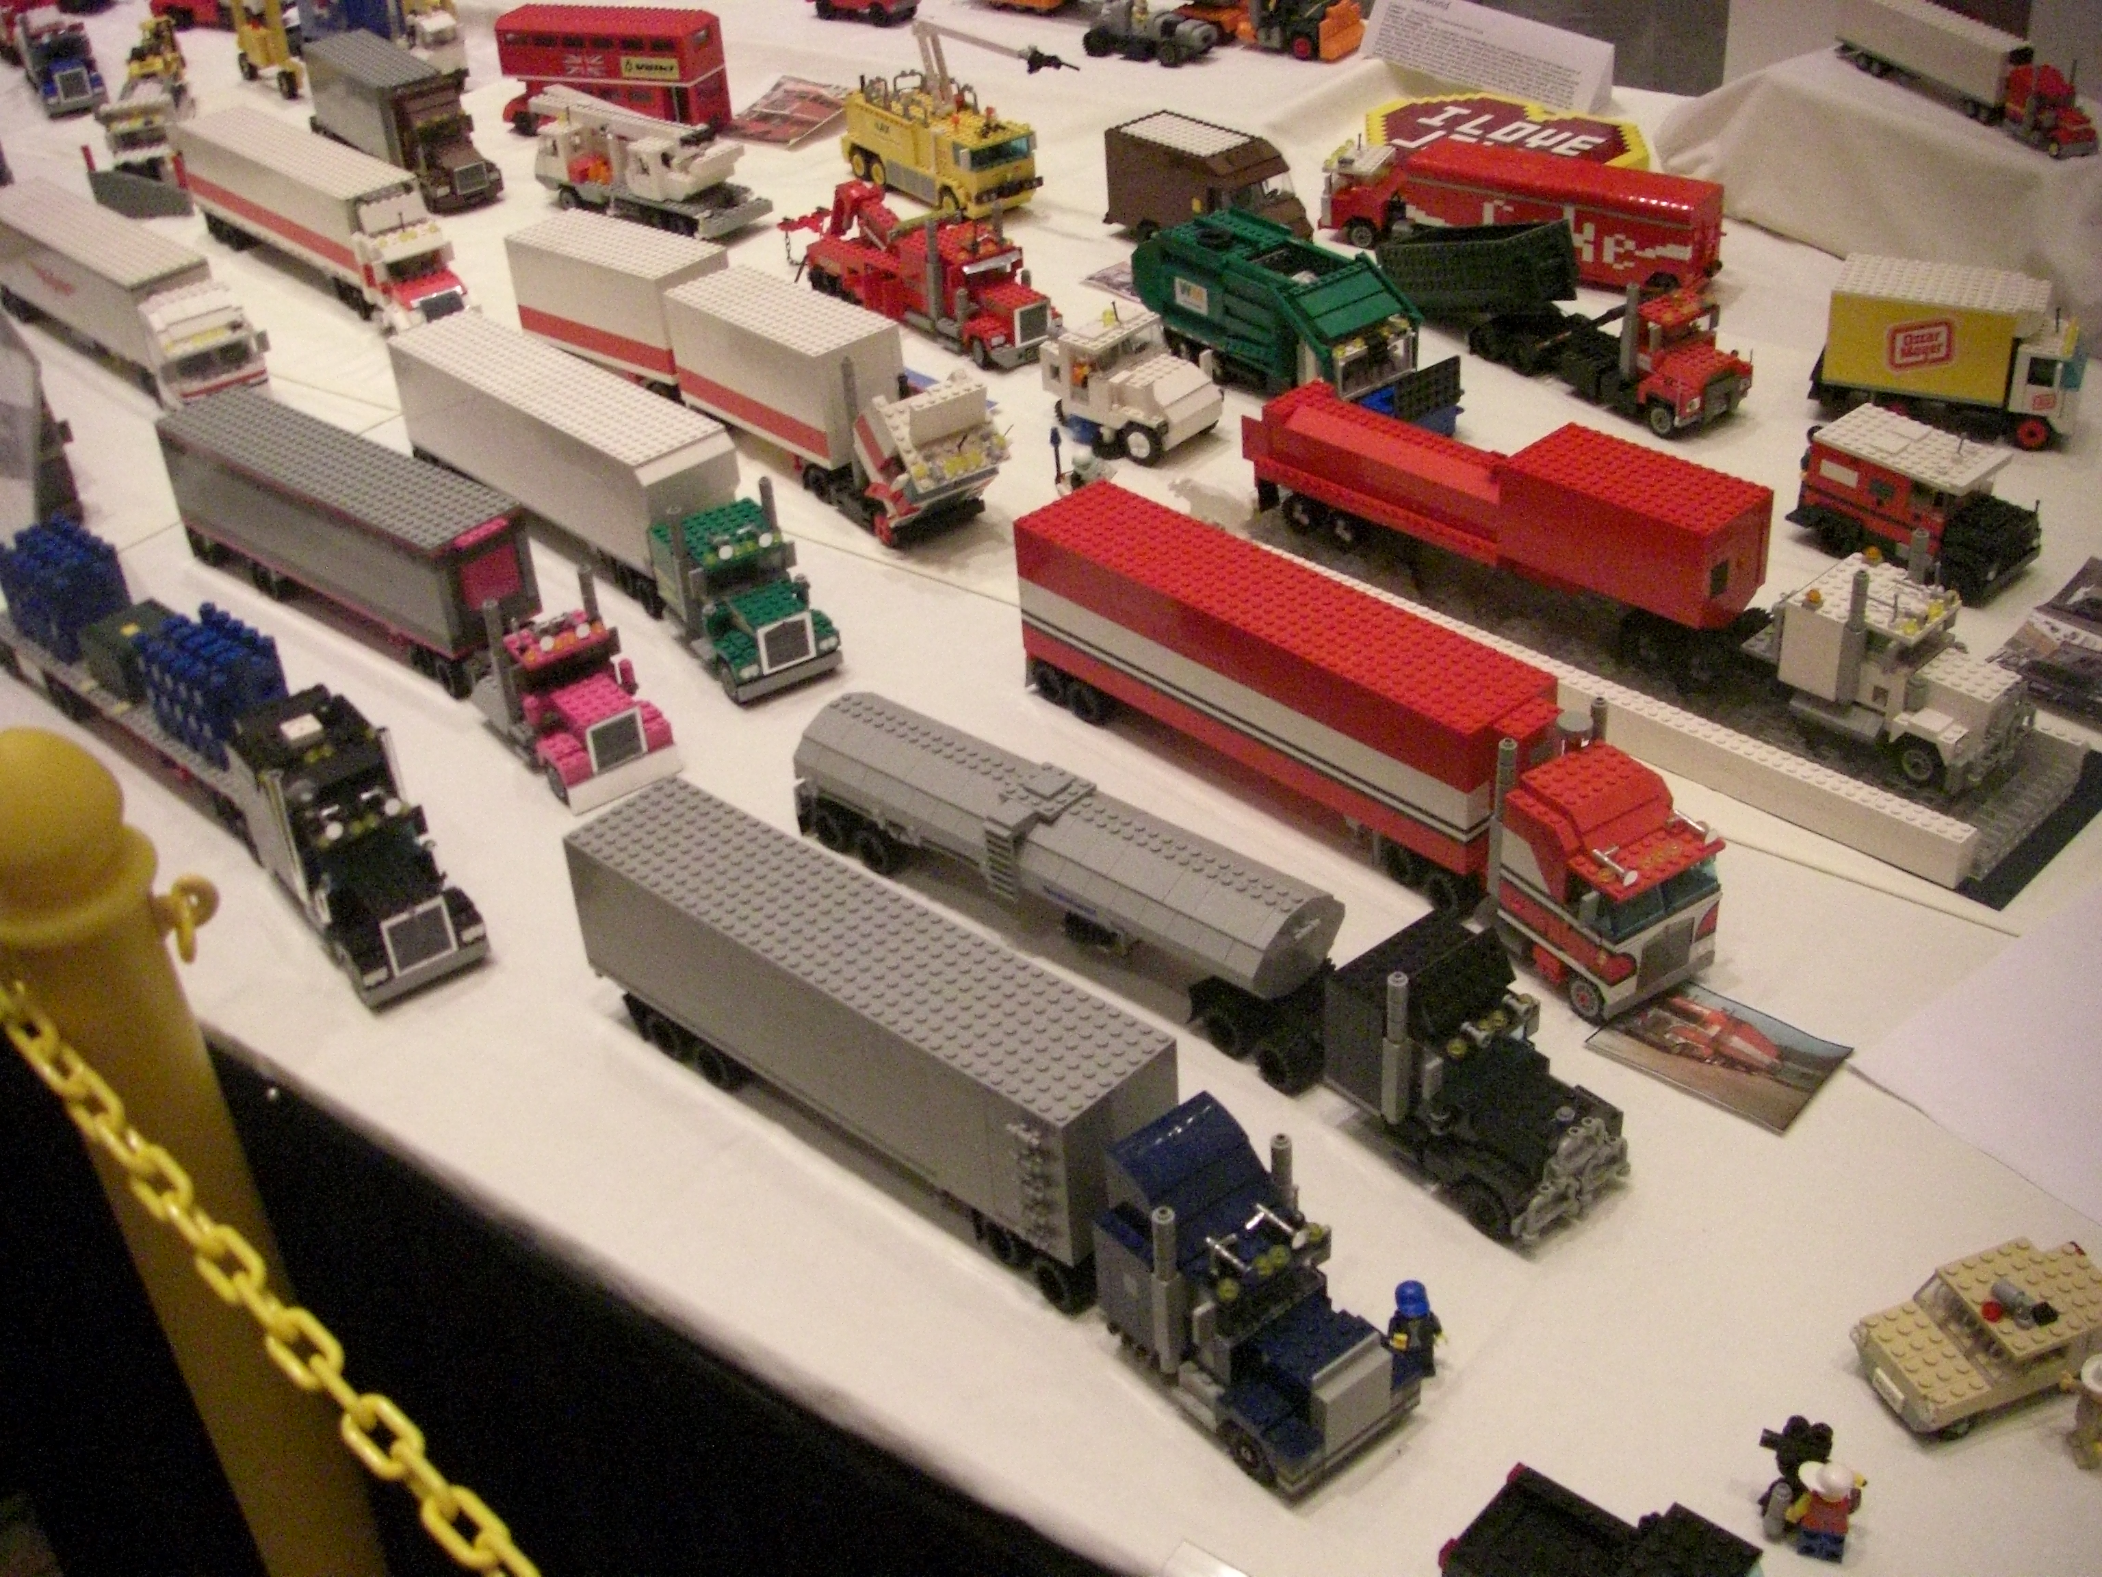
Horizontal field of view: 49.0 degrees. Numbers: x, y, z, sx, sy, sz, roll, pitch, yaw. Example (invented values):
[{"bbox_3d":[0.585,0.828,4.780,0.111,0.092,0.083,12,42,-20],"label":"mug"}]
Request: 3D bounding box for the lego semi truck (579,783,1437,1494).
[{"bbox_3d":[-0.034,0.118,0.919,0.080,0.099,0.429,-31,42,-34],"label":"lego semi truck"}]

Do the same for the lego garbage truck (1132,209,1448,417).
[{"bbox_3d":[0.165,-0.323,1.577,0.076,0.097,0.241,-28,40,-31],"label":"lego garbage truck"}]

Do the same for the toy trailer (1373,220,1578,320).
[{"bbox_3d":[0.299,-0.363,1.624,0.064,0.056,0.123,-24,23,-27],"label":"toy trailer"}]

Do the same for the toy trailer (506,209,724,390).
[{"bbox_3d":[-0.306,-0.344,1.667,0.174,0.112,0.065,24,43,36],"label":"toy trailer"}]

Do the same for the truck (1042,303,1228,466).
[{"bbox_3d":[0.054,-0.265,1.500,0.097,0.077,0.065,25,44,36],"label":"truck"}]

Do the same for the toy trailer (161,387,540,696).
[{"bbox_3d":[-0.425,-0.154,1.392,0.305,0.096,0.065,24,43,36],"label":"toy trailer"}]

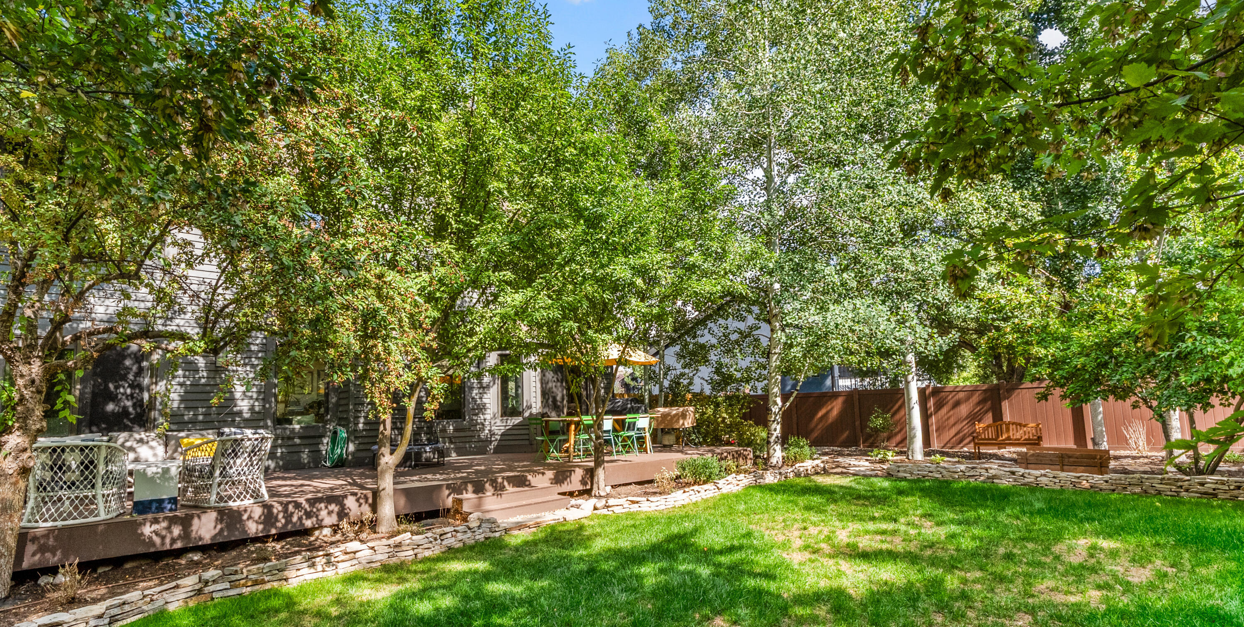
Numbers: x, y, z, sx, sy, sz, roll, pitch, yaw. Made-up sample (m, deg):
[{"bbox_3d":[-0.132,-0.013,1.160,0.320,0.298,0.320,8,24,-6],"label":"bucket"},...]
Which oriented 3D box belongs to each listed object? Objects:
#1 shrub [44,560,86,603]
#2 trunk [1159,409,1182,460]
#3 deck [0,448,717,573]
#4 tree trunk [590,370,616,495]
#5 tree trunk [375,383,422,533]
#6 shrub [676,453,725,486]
[{"bbox_3d":[-4.828,2.327,4.800,0.290,0.340,0.280,7,-10,-43],"label":"shrub"},{"bbox_3d":[12.021,2.636,12.100,0.360,1.120,0.330,-7,-10,44],"label":"trunk"},{"bbox_3d":[-2.595,2.784,9.236,10.350,0.400,2.830,5,-9,-37],"label":"deck"},{"bbox_3d":[-0.305,1.977,9.150,0.420,2.100,0.360,0,-7,-2],"label":"tree trunk"},{"bbox_3d":[-2.863,1.871,7.100,0.520,1.880,0.380,2,-8,-21],"label":"tree trunk"},{"bbox_3d":[1.460,2.867,10.200,0.860,0.500,0.720,-1,-7,8],"label":"shrub"}]

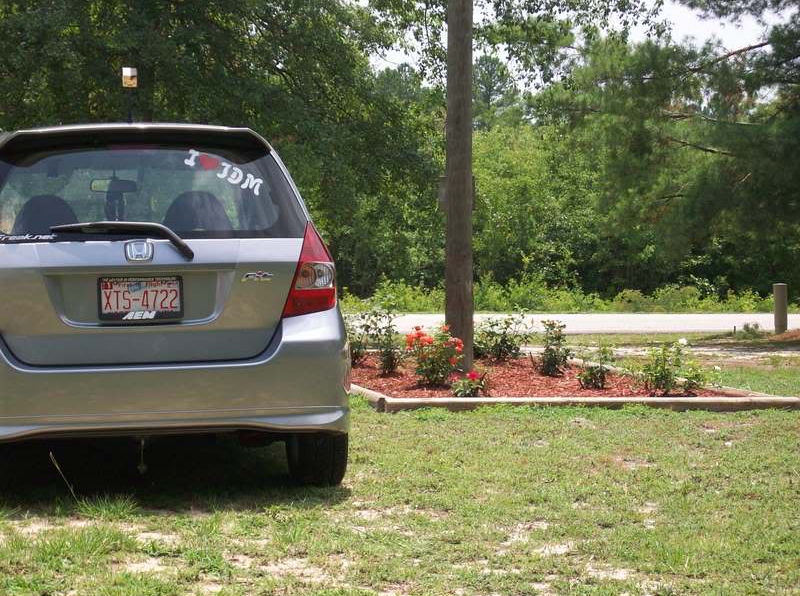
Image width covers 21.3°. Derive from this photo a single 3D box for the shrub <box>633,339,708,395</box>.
[{"bbox_3d":[1.737,0.441,13.600,0.473,0.365,0.420,0,1,0],"label":"shrub"}]

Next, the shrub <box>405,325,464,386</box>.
[{"bbox_3d":[0.234,0.391,14.450,0.408,0.421,0.380,0,1,0],"label":"shrub"}]

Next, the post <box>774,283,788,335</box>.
[{"bbox_3d":[4.623,0.137,25.800,0.170,0.637,0.170,0,1,0],"label":"post"}]

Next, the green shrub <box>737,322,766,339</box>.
[{"bbox_3d":[4.216,0.390,25.500,0.360,0.192,0.330,0,1,0],"label":"green shrub"}]

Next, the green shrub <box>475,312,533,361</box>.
[{"bbox_3d":[0.868,0.330,18.000,0.542,0.415,0.460,0,1,0],"label":"green shrub"}]

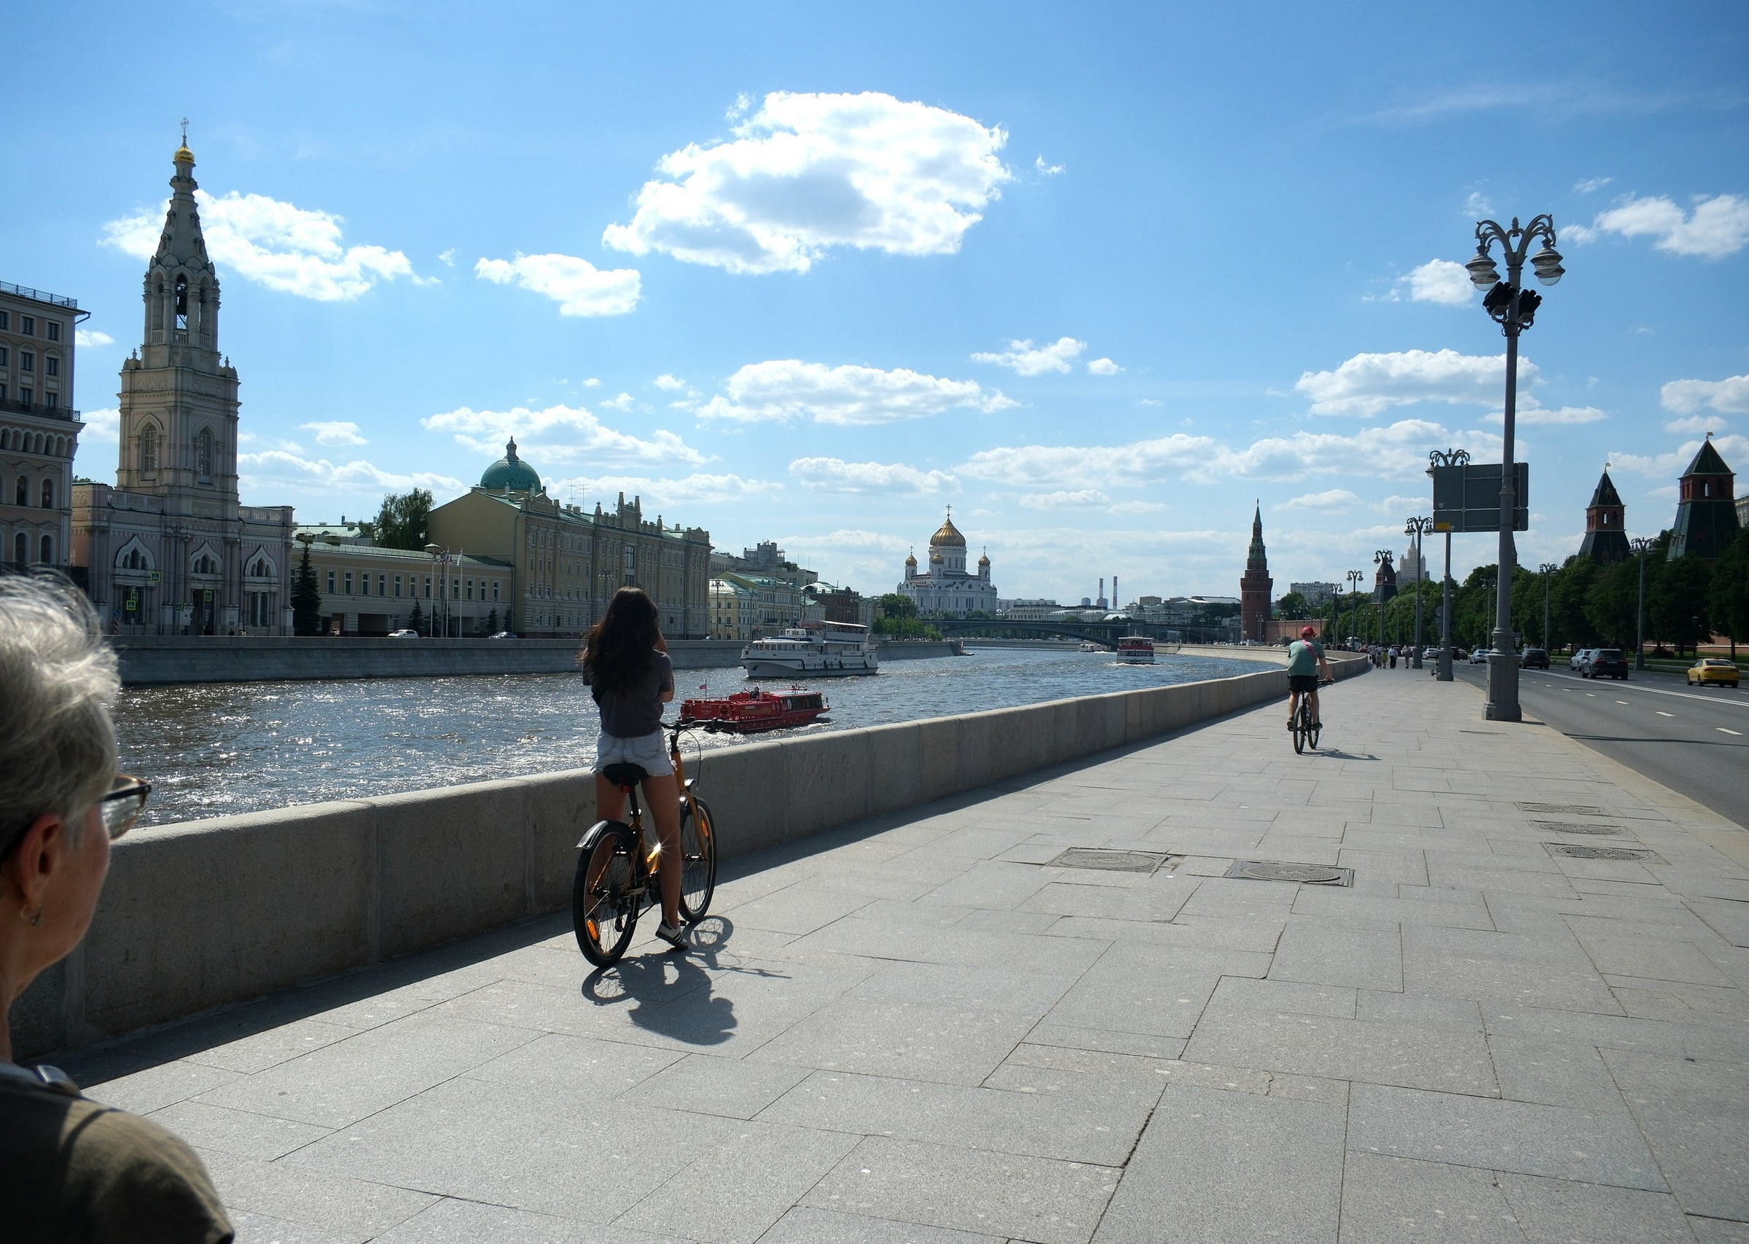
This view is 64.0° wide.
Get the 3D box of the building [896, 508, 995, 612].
[{"bbox_3d":[61.723,-42.643,1160.731,71.000,103.000,71.000,1,-1,-27],"label":"building"}]

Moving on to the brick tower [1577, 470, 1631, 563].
[{"bbox_3d":[134.719,-11.432,258.205,10.500,34.000,10.500,1,-1,13],"label":"brick tower"}]

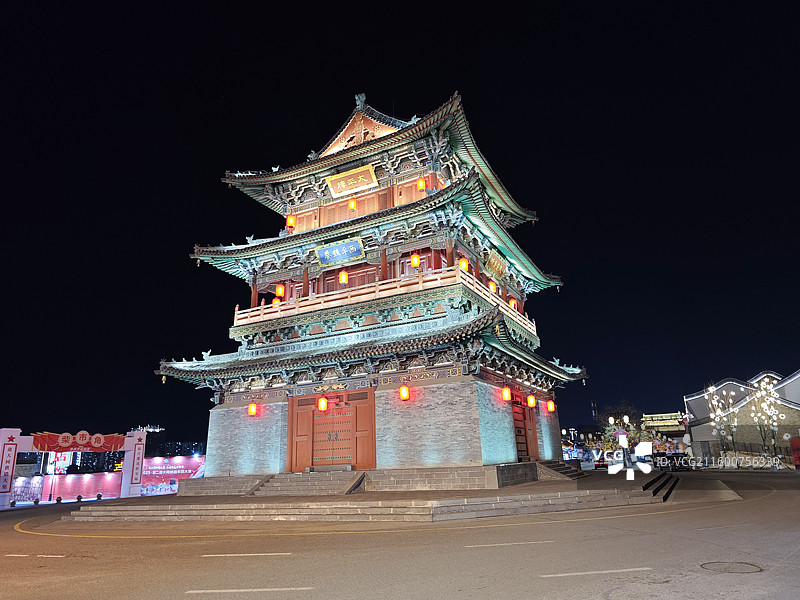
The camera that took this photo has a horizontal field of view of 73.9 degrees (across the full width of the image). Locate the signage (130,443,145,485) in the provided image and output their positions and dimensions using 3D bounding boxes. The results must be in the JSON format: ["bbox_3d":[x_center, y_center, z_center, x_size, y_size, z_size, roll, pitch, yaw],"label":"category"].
[{"bbox_3d":[-19.295,12.102,39.165,0.100,2.850,0.780,-11,-19,25],"label":"signage"}]

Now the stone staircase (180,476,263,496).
[{"bbox_3d":[-7.824,8.451,24.133,5.000,0.750,1.100,-11,-19,25],"label":"stone staircase"}]

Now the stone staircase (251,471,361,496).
[{"bbox_3d":[-3.625,7.403,21.347,4.300,0.760,1.700,-11,-19,25],"label":"stone staircase"}]

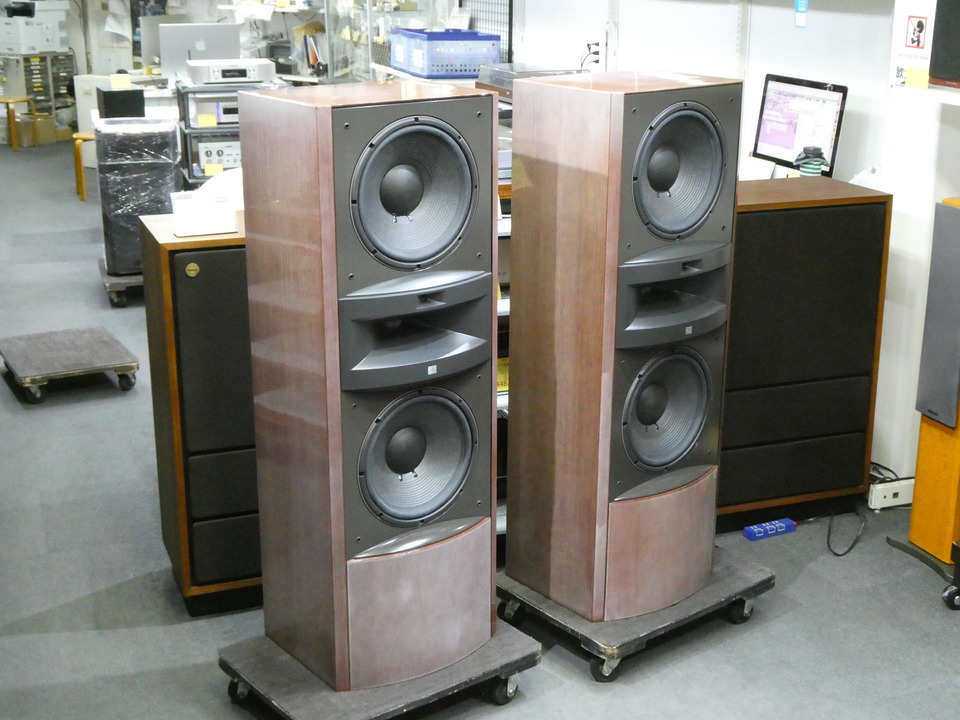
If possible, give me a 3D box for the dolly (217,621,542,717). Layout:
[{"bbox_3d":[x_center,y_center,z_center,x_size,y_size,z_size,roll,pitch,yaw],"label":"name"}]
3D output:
[{"bbox_3d":[-0.226,0.717,2.977,0.605,0.129,0.454,-13,22,-37],"label":"dolly"}]

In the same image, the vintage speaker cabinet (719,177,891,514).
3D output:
[{"bbox_3d":[0.811,-0.018,3.924,0.655,0.986,0.365,-6,18,-19],"label":"vintage speaker cabinet"}]

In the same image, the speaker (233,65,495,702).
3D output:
[{"bbox_3d":[-0.210,0.053,2.822,0.430,1.233,0.376,-13,21,-36],"label":"speaker"}]

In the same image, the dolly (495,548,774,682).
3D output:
[{"bbox_3d":[0.390,0.612,3.326,0.605,0.129,0.454,-13,22,-37],"label":"dolly"}]

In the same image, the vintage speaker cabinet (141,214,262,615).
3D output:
[{"bbox_3d":[-0.513,0.115,3.473,0.655,0.986,0.365,-7,18,-21],"label":"vintage speaker cabinet"}]

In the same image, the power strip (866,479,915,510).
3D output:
[{"bbox_3d":[1.319,0.412,4.077,0.242,0.076,0.045,-6,18,-19],"label":"power strip"}]

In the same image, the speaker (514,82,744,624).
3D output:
[{"bbox_3d":[0.357,-0.039,3.127,0.430,1.233,0.376,-14,22,-38],"label":"speaker"}]

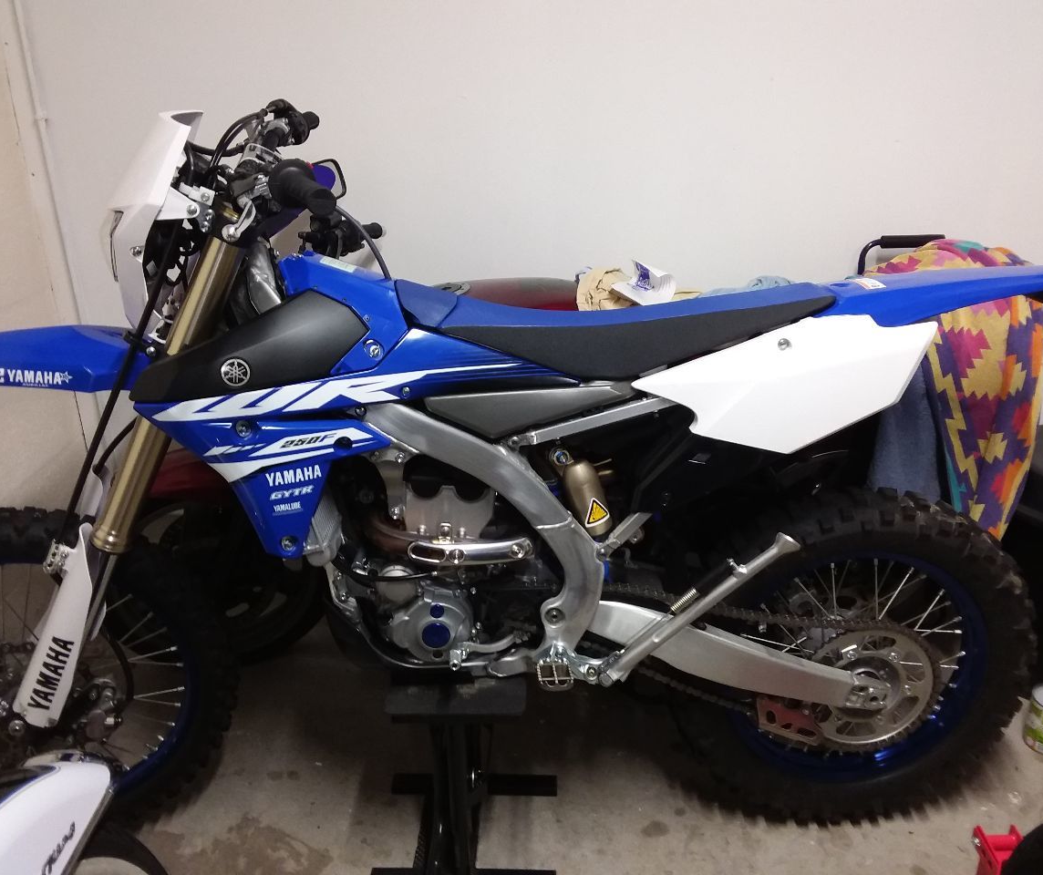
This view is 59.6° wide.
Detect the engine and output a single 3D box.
[{"bbox_3d":[-0.138,0.177,1.561,0.365,0.375,0.300,-1,19,-1],"label":"engine"}]

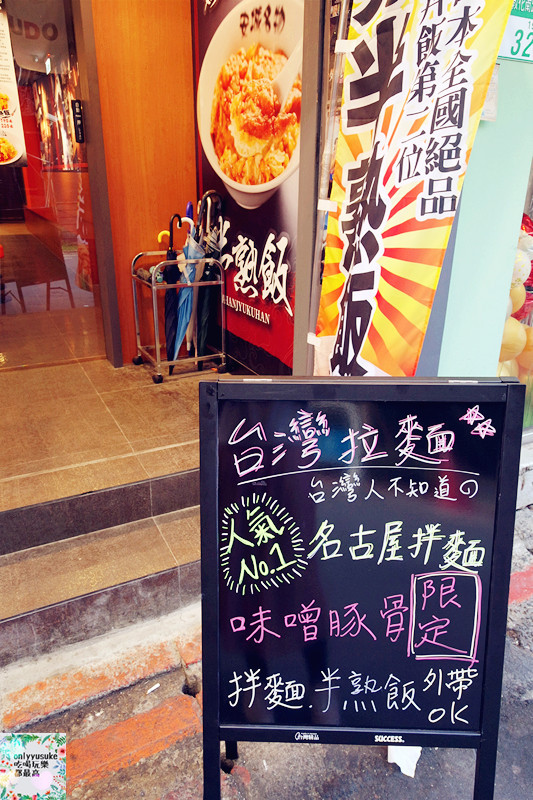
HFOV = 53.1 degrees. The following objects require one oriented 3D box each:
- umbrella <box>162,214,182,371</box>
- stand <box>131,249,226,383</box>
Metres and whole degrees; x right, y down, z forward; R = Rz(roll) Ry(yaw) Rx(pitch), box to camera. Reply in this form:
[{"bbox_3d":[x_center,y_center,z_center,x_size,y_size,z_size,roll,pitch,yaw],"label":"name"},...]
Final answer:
[{"bbox_3d":[-0.500,-0.543,2.862,0.100,0.858,0.085,5,21,-2],"label":"umbrella"},{"bbox_3d":[-0.497,-0.488,3.014,0.409,0.644,0.413,-10,24,-27],"label":"stand"}]

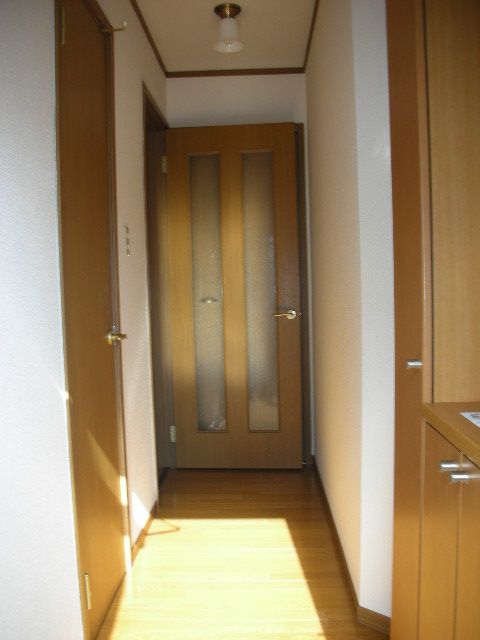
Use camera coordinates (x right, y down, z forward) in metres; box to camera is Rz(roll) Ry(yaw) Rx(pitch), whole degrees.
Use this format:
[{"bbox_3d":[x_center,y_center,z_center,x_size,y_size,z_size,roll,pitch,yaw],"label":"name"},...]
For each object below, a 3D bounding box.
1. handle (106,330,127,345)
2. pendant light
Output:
[{"bbox_3d":[-0.436,0.066,2.254,0.063,0.050,0.135,-1,4,2],"label":"handle"},{"bbox_3d":[-0.051,-1.304,2.889,0.141,0.182,0.141,-1,4,2],"label":"pendant light"}]

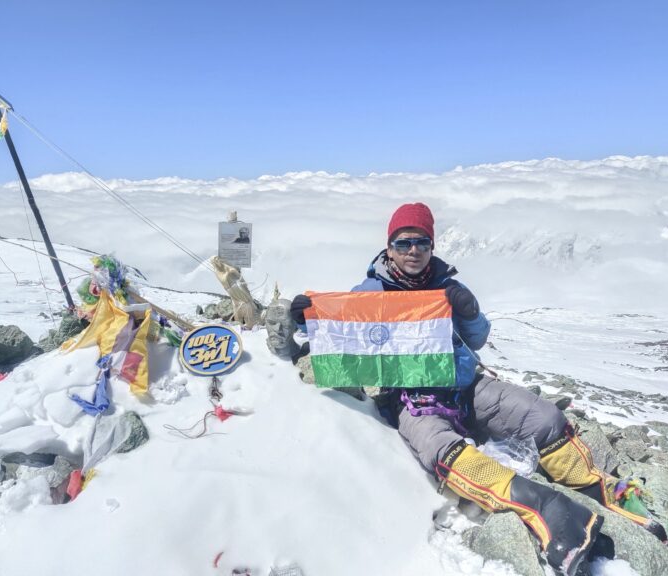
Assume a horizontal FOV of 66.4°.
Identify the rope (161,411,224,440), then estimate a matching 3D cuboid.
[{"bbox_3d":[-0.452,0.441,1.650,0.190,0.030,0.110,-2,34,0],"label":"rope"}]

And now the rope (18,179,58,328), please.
[{"bbox_3d":[-1.561,-0.178,2.700,0.100,0.800,0.080,-10,16,-29],"label":"rope"}]

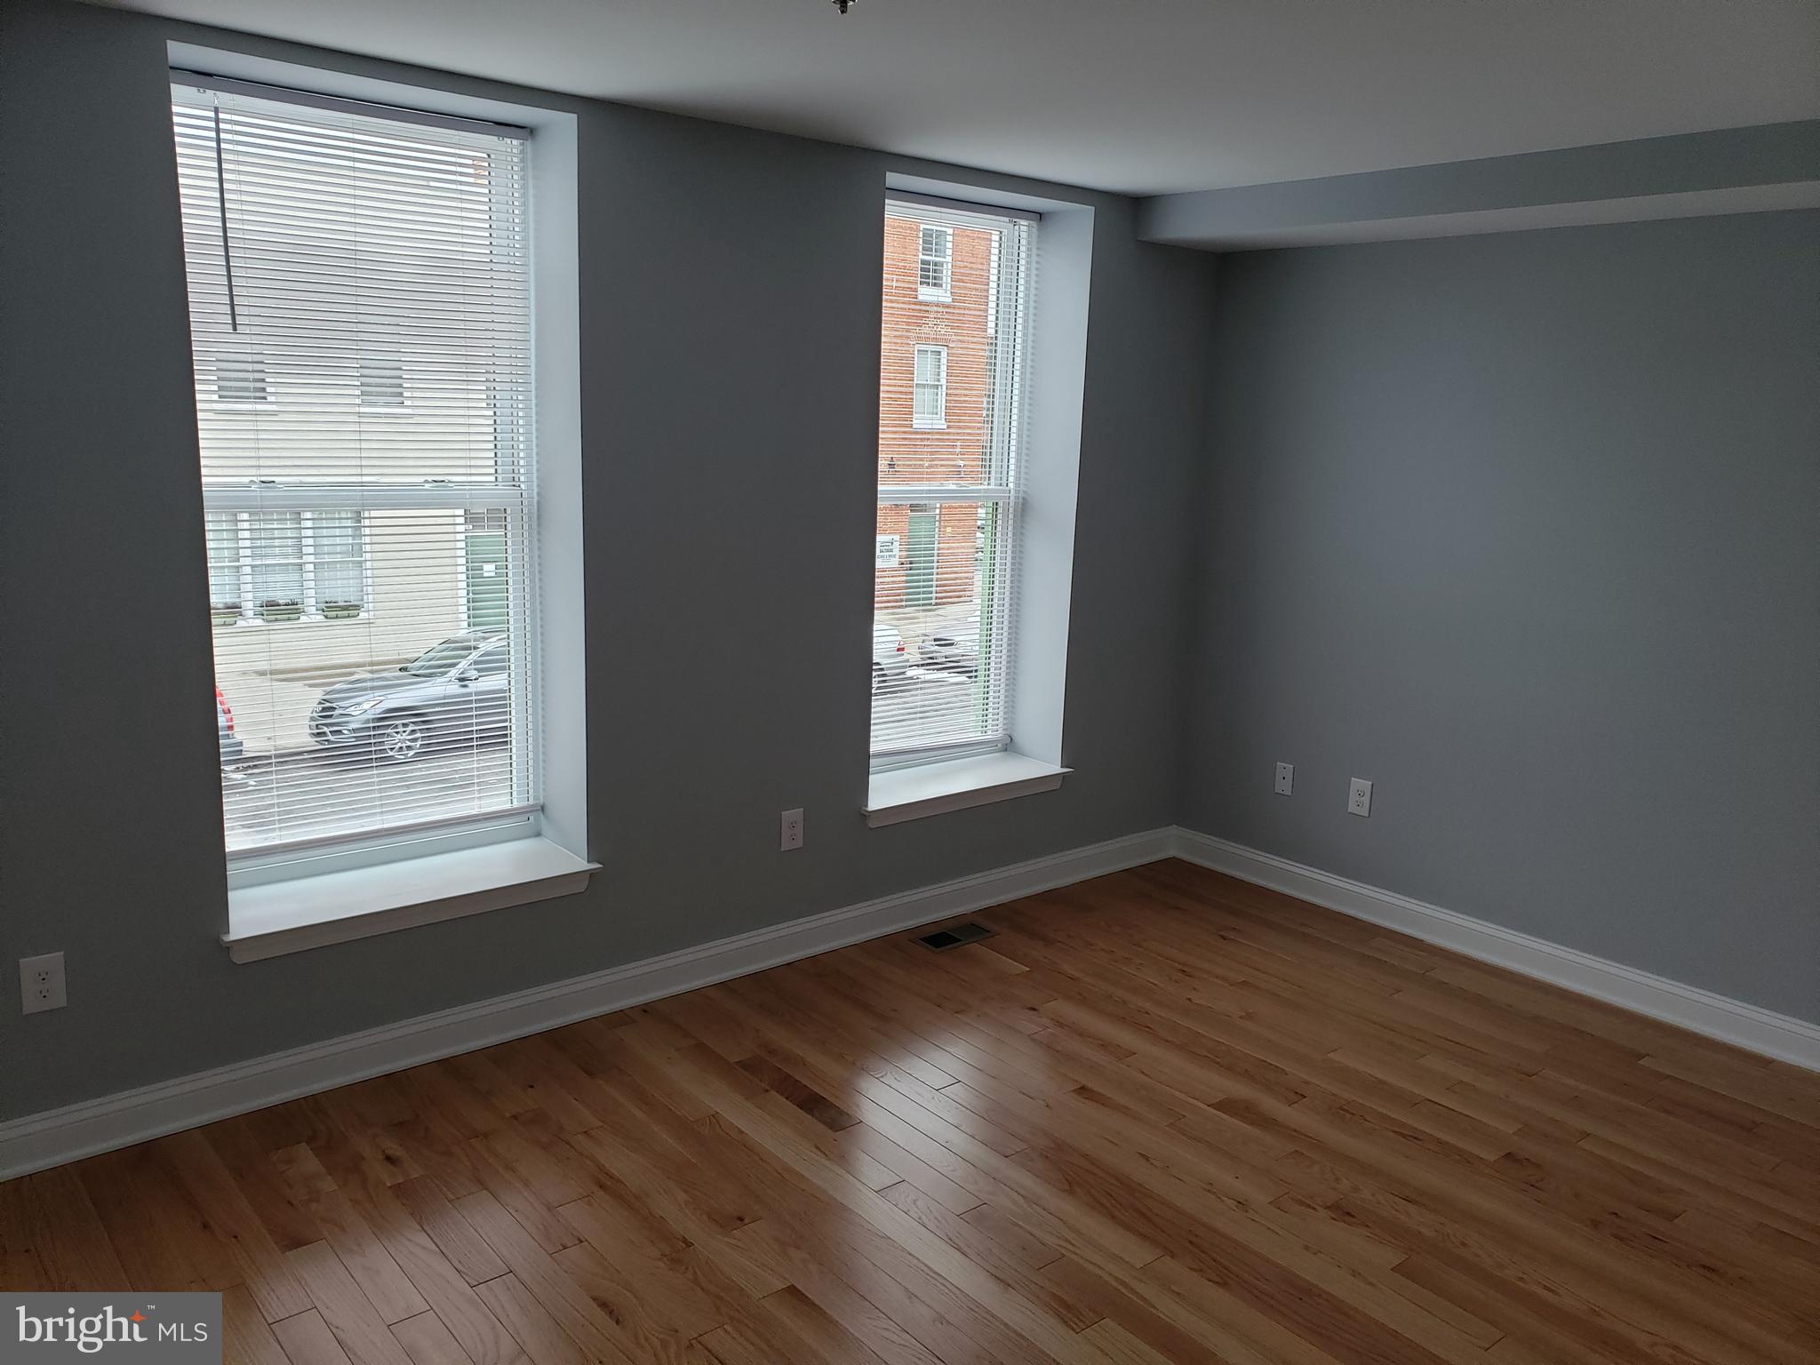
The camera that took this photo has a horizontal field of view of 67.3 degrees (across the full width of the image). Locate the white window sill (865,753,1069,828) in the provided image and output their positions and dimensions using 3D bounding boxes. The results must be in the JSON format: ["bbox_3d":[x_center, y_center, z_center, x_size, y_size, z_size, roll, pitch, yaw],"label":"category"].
[{"bbox_3d":[0.119,0.367,4.720,0.945,0.067,0.336,-7,14,-39],"label":"white window sill"}]

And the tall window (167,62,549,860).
[{"bbox_3d":[-1.392,-0.470,3.496,0.902,1.907,0.095,-7,14,-39],"label":"tall window"}]

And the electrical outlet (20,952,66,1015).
[{"bbox_3d":[-1.859,0.647,2.935,0.079,0.123,0.008,-7,14,-39],"label":"electrical outlet"}]

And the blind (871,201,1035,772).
[{"bbox_3d":[0.071,-0.655,4.643,0.877,1.884,0.040,-7,14,-39],"label":"blind"}]

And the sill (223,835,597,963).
[{"bbox_3d":[-1.308,0.552,3.544,0.952,0.067,0.340,-7,14,-39],"label":"sill"}]

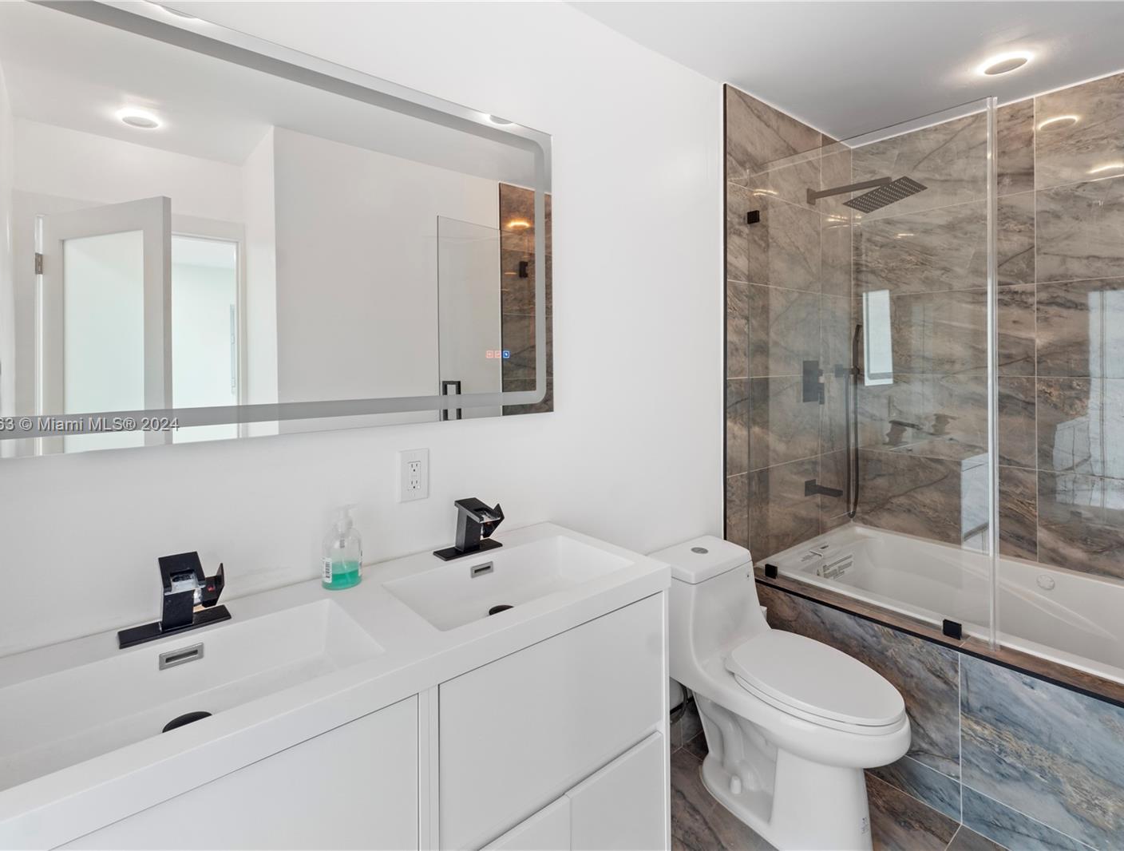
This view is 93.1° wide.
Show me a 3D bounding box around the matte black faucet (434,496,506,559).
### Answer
[{"bbox_3d":[-0.210,0.257,1.318,0.162,0.122,0.142,-4,6,-39],"label":"matte black faucet"}]

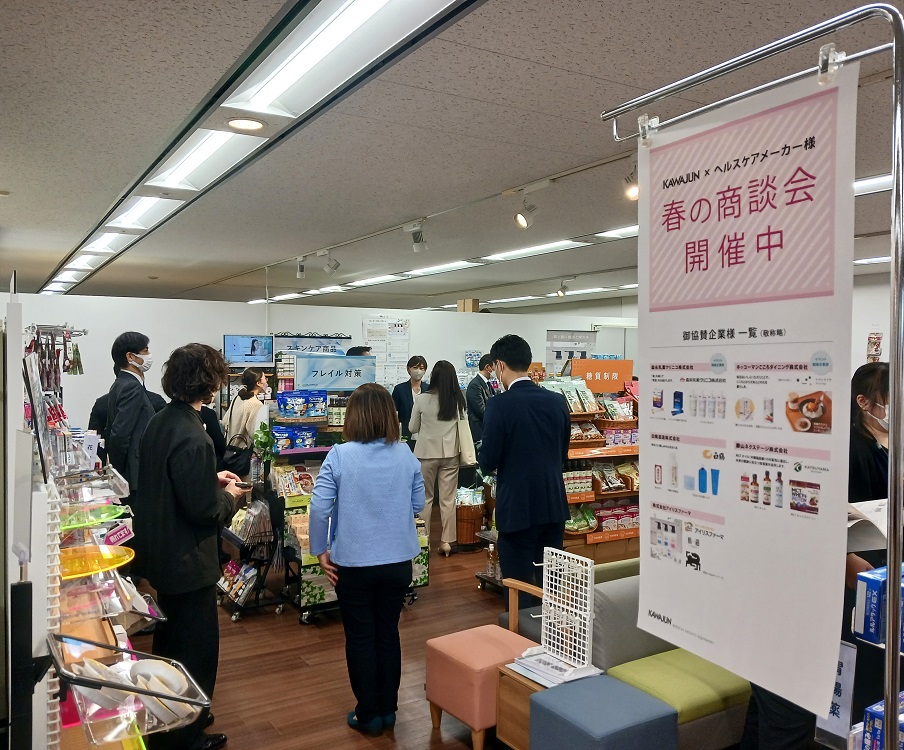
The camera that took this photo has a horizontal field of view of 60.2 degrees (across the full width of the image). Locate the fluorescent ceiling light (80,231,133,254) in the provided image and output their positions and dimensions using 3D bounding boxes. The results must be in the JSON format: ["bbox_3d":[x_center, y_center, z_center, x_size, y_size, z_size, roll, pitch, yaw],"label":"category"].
[{"bbox_3d":[-2.887,-1.134,6.556,0.294,0.085,1.242,0,1,-31],"label":"fluorescent ceiling light"}]

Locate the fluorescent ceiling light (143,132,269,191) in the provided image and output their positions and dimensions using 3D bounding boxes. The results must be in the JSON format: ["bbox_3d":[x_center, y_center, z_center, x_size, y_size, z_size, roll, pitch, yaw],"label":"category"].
[{"bbox_3d":[-1.245,-1.071,3.847,0.294,0.085,1.242,0,1,-31],"label":"fluorescent ceiling light"}]

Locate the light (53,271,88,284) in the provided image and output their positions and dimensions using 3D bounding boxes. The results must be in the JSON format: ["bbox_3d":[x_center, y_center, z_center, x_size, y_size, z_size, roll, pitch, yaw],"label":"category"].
[{"bbox_3d":[-4.529,-1.196,9.265,0.294,0.085,1.242,0,1,-31],"label":"light"}]

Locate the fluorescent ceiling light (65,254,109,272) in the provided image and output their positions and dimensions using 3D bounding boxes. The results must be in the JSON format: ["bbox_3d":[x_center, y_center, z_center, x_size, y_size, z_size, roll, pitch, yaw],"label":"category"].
[{"bbox_3d":[-3.743,-1.164,7.966,0.300,0.090,1.230,-1,2,-31],"label":"fluorescent ceiling light"}]

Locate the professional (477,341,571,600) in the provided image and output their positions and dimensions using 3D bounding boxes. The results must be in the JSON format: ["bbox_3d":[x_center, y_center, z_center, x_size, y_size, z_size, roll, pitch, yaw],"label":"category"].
[{"bbox_3d":[0.379,0.669,4.037,0.490,1.750,0.350,-1,1,-25],"label":"professional"}]

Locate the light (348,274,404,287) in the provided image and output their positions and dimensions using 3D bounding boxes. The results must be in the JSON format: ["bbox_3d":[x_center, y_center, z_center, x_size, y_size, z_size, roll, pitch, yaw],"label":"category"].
[{"bbox_3d":[-0.922,-1.186,9.608,0.294,0.085,1.242,0,1,-31],"label":"light"}]

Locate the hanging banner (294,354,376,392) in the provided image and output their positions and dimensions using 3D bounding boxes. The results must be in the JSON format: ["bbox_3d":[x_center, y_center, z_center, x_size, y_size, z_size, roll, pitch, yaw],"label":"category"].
[{"bbox_3d":[-0.811,-0.010,5.533,0.609,0.250,0.020,0,1,-31],"label":"hanging banner"}]

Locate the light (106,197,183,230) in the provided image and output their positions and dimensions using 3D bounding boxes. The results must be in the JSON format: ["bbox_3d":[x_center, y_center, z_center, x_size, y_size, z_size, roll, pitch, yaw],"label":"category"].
[{"bbox_3d":[-2.079,-1.099,5.226,0.300,0.090,1.230,-1,2,-31],"label":"light"}]

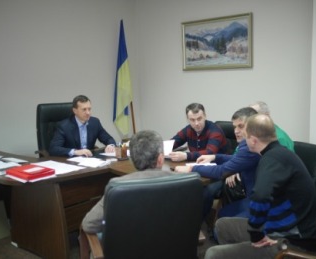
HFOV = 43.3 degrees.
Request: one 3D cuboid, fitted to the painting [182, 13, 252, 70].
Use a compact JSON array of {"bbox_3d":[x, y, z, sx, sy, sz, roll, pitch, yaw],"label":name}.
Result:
[{"bbox_3d":[0.649,-0.976,4.552,0.956,0.571,0.040,6,11,42],"label":"painting"}]

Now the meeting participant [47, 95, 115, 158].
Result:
[{"bbox_3d":[-0.568,0.346,3.514,0.620,1.260,0.820,-10,12,-44],"label":"meeting participant"}]

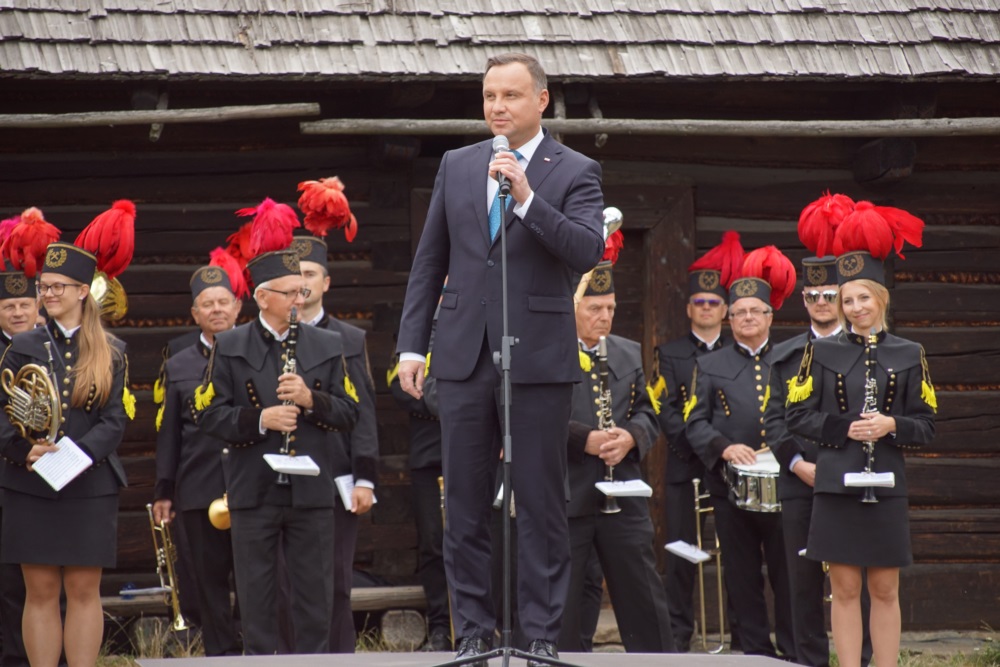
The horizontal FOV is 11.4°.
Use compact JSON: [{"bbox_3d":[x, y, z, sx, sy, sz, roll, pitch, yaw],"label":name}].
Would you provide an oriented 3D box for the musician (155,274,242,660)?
[{"bbox_3d":[-1.134,0.608,20.000,0.530,1.752,0.360,0,-1,-3],"label":"musician"}]

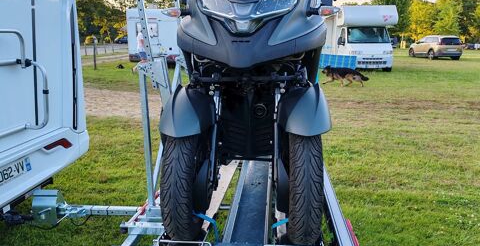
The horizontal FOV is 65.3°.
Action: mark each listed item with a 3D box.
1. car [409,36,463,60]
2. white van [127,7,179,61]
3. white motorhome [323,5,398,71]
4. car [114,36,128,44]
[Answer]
[{"bbox_3d":[13.619,-5.283,26.375,1.860,1.650,4.600,0,13,0],"label":"car"},{"bbox_3d":[-3.815,-4.355,19.575,2.280,2.750,6.600,0,13,-1],"label":"white van"},{"bbox_3d":[5.734,-4.132,18.541,2.220,2.840,5.900,2,13,6],"label":"white motorhome"},{"bbox_3d":[-22.654,-16.268,74.260,4.300,1.500,1.800,1,13,2],"label":"car"}]

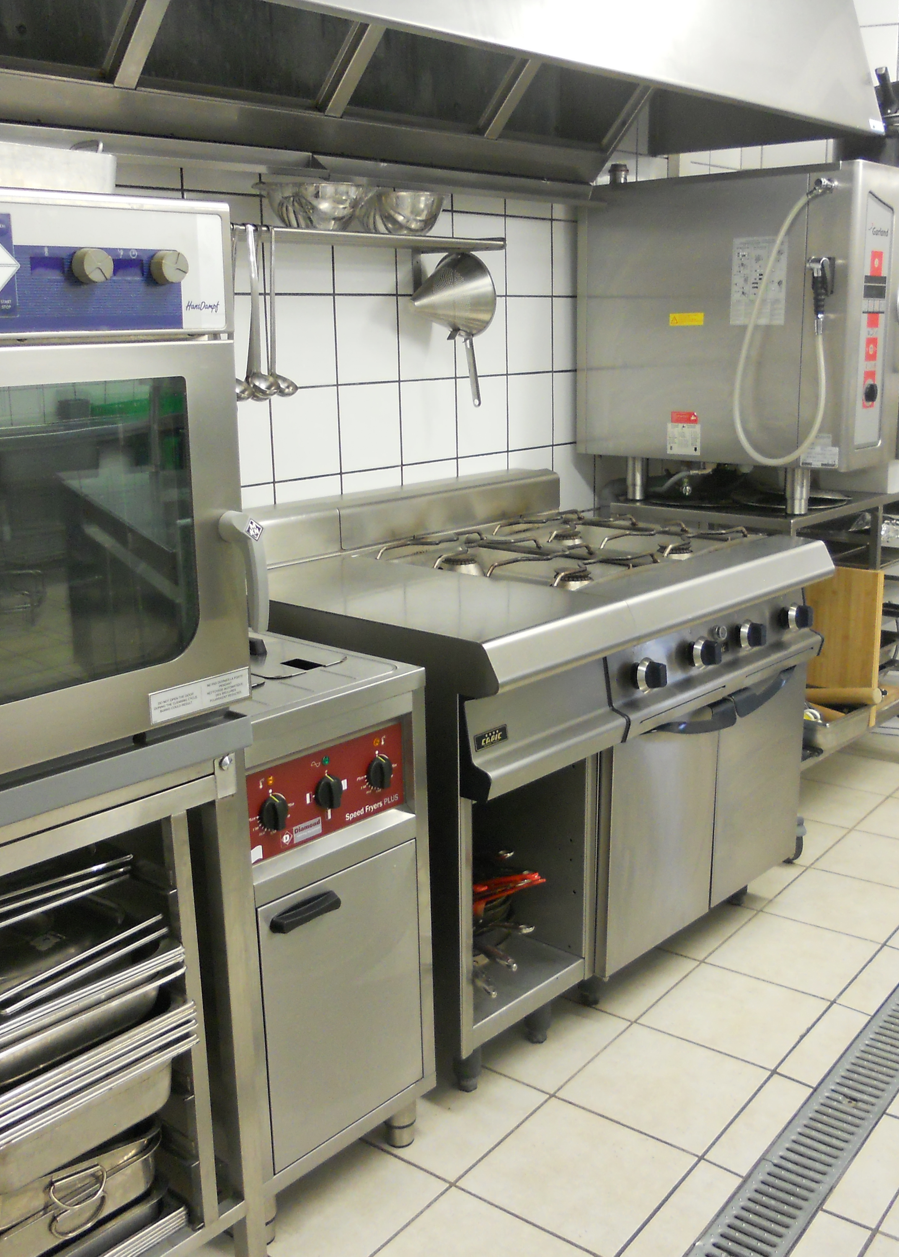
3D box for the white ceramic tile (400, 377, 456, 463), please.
[{"bbox_3d":[-0.052,-0.518,3.266,0.010,0.198,0.198,11,18,41],"label":"white ceramic tile"}]

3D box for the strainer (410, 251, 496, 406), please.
[{"bbox_3d":[-0.015,-0.673,2.994,0.200,0.360,0.185,4,18,40],"label":"strainer"}]

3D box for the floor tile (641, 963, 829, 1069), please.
[{"bbox_3d":[0.593,0.803,2.713,0.303,0.010,0.305,9,17,36],"label":"floor tile"}]

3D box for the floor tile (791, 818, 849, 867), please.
[{"bbox_3d":[0.891,0.565,3.548,0.297,0.010,0.303,10,17,35],"label":"floor tile"}]

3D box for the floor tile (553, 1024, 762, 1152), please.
[{"bbox_3d":[0.407,0.866,2.468,0.303,0.010,0.305,9,17,36],"label":"floor tile"}]

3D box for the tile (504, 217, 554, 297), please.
[{"bbox_3d":[0.214,-0.982,3.454,0.009,0.200,0.200,12,18,41],"label":"tile"}]

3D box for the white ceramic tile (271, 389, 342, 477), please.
[{"bbox_3d":[-0.322,-0.436,2.935,0.010,0.196,0.196,12,19,41],"label":"white ceramic tile"}]

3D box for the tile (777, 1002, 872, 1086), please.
[{"bbox_3d":[0.745,0.828,2.596,0.079,0.010,0.305,9,17,36],"label":"tile"}]

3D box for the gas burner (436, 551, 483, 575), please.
[{"bbox_3d":[0.023,-0.137,2.927,0.110,0.055,0.110,-1,14,0],"label":"gas burner"}]

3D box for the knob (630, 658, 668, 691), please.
[{"bbox_3d":[0.389,0.092,2.520,0.053,0.066,0.066,-2,9,44],"label":"knob"}]

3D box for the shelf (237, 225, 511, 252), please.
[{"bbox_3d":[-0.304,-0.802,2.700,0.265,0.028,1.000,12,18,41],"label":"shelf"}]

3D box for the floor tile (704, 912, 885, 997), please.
[{"bbox_3d":[0.765,0.727,2.893,0.291,0.010,0.303,10,17,35],"label":"floor tile"}]

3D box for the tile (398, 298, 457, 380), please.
[{"bbox_3d":[-0.057,-0.704,3.173,0.010,0.196,0.196,12,19,41],"label":"tile"}]

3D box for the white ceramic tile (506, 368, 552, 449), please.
[{"bbox_3d":[0.216,-0.589,3.551,0.009,0.200,0.200,12,18,41],"label":"white ceramic tile"}]

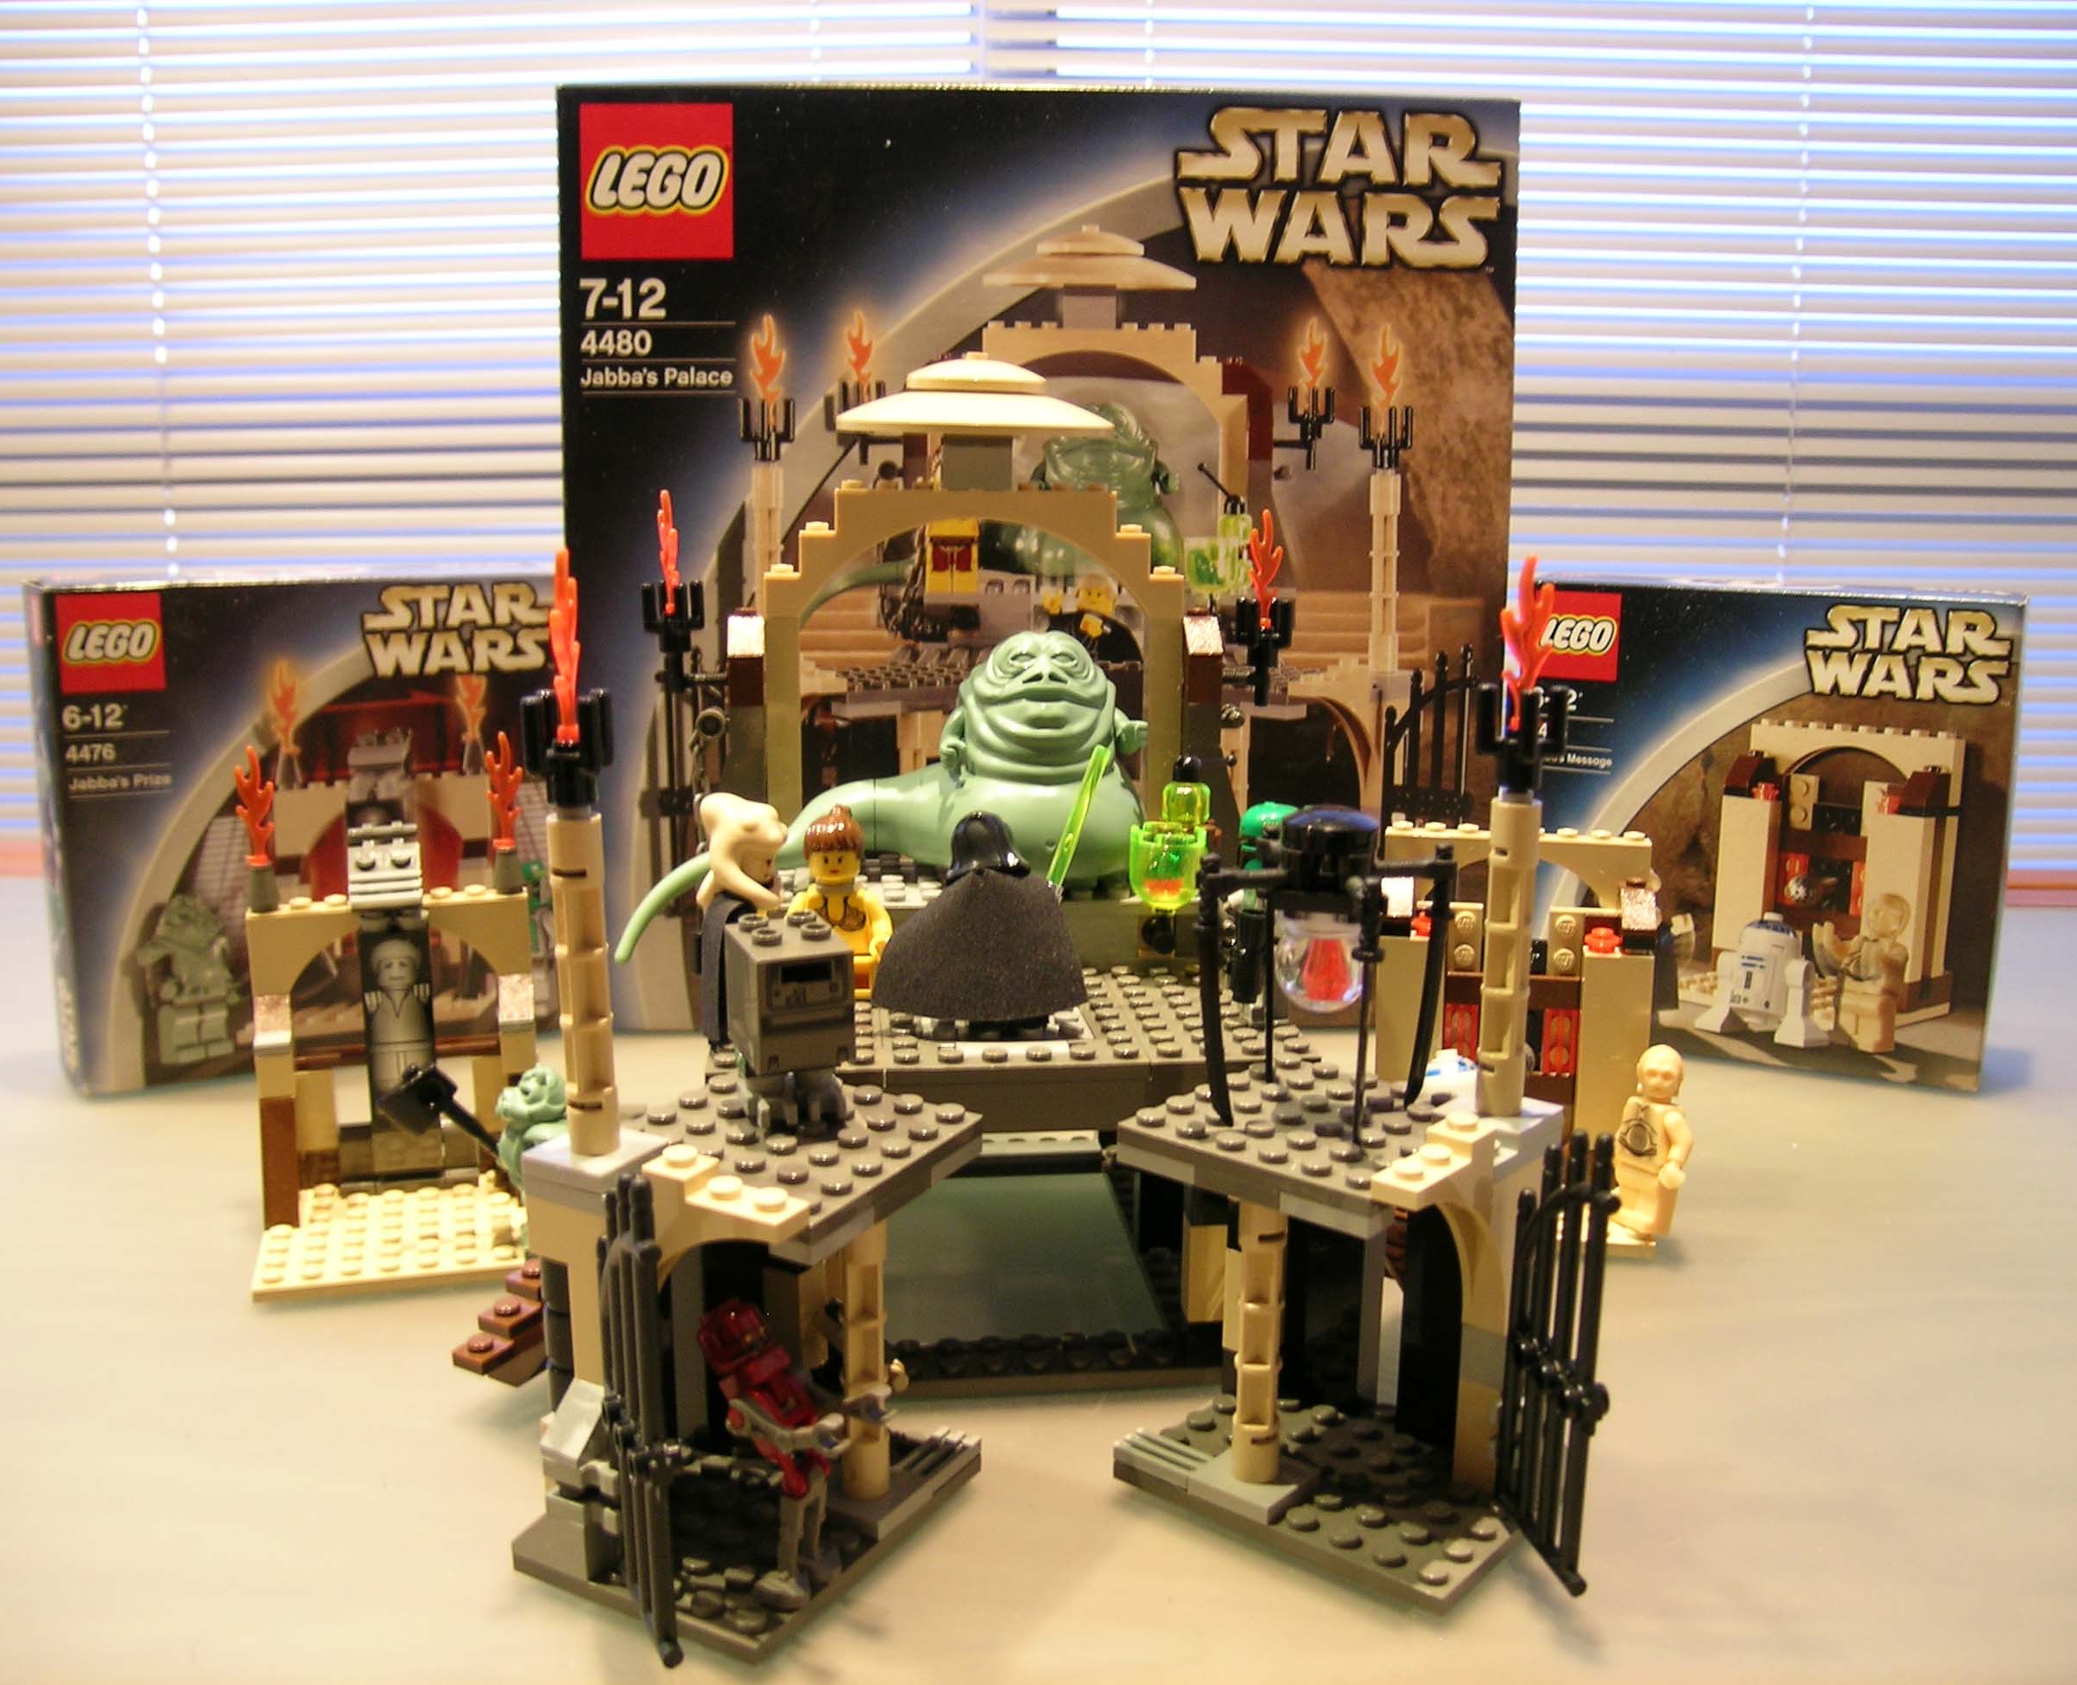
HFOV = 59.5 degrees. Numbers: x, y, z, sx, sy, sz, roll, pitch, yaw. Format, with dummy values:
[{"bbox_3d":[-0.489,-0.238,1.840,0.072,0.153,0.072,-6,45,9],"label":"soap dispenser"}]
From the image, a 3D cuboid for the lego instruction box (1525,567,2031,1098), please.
[{"bbox_3d":[0.223,-0.006,0.568,0.141,0.142,0.042,6,12,26],"label":"lego instruction box"}]

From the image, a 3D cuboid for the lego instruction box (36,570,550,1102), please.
[{"bbox_3d":[-0.222,-0.007,0.556,0.141,0.142,0.042,-7,13,-34],"label":"lego instruction box"}]

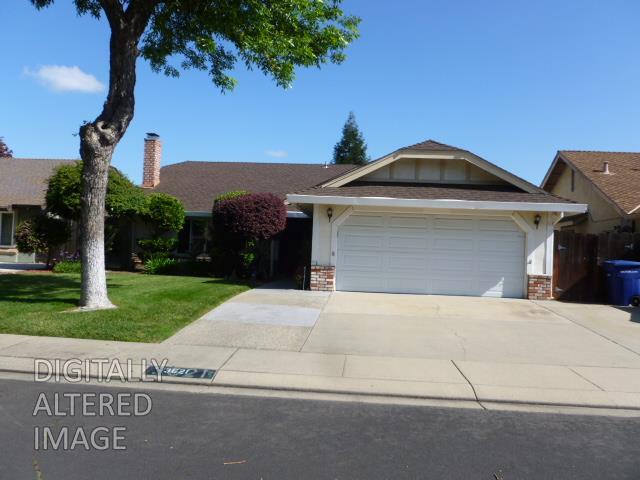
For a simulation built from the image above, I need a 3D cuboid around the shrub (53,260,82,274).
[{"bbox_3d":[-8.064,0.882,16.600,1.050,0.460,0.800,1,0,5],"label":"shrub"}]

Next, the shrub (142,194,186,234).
[{"bbox_3d":[-5.476,-0.921,18.000,1.550,1.500,1.450,1,0,5],"label":"shrub"}]

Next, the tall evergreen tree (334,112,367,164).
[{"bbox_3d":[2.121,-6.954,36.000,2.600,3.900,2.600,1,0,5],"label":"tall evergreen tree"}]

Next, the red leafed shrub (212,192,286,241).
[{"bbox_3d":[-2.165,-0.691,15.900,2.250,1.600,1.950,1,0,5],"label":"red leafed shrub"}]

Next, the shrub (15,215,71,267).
[{"bbox_3d":[-9.434,0.017,17.600,1.900,1.800,1.600,1,0,5],"label":"shrub"}]

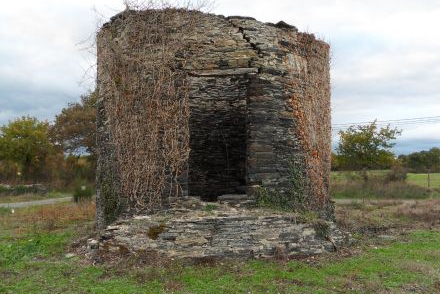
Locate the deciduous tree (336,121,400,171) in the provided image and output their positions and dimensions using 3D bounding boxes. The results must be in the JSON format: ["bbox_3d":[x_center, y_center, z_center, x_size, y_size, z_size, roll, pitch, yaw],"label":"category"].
[{"bbox_3d":[18.000,-0.200,49.500,7.700,6.100,7.300,-1,-2,20],"label":"deciduous tree"}]

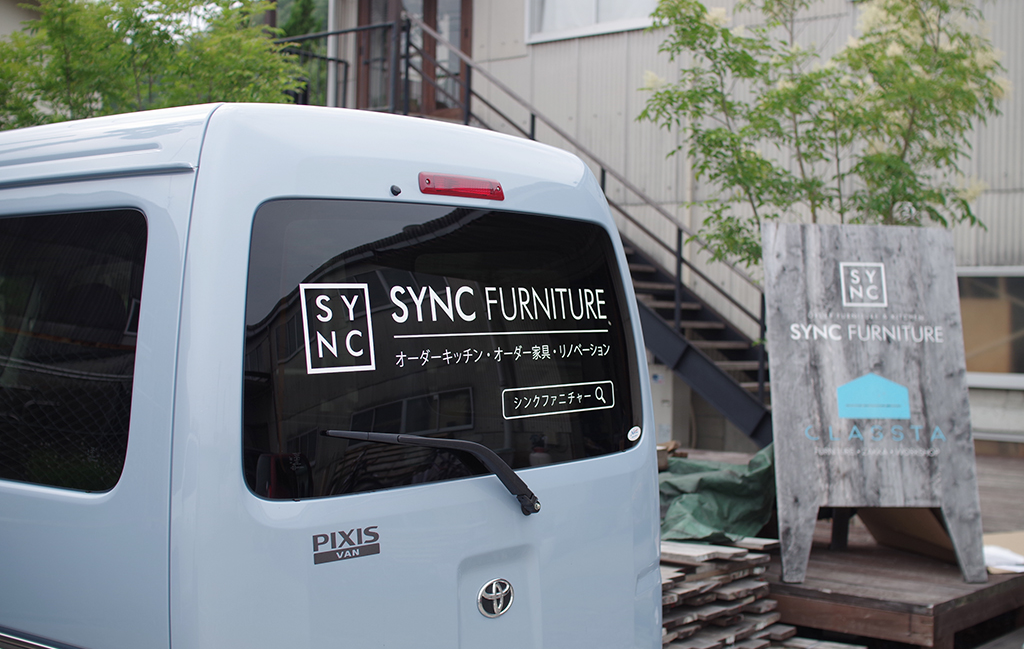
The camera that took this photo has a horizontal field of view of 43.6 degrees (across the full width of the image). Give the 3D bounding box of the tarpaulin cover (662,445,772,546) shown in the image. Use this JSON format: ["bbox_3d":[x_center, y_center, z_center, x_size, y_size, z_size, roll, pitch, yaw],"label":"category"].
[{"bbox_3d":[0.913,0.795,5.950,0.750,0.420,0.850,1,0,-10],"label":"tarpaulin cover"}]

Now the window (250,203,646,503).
[{"bbox_3d":[-0.063,0.026,2.586,0.080,0.541,1.220,-7,-4,39],"label":"window"}]

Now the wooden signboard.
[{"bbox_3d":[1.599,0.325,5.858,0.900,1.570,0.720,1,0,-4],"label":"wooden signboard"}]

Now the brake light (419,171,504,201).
[{"bbox_3d":[-0.101,-0.275,2.563,0.035,0.045,0.252,-14,-9,38],"label":"brake light"}]

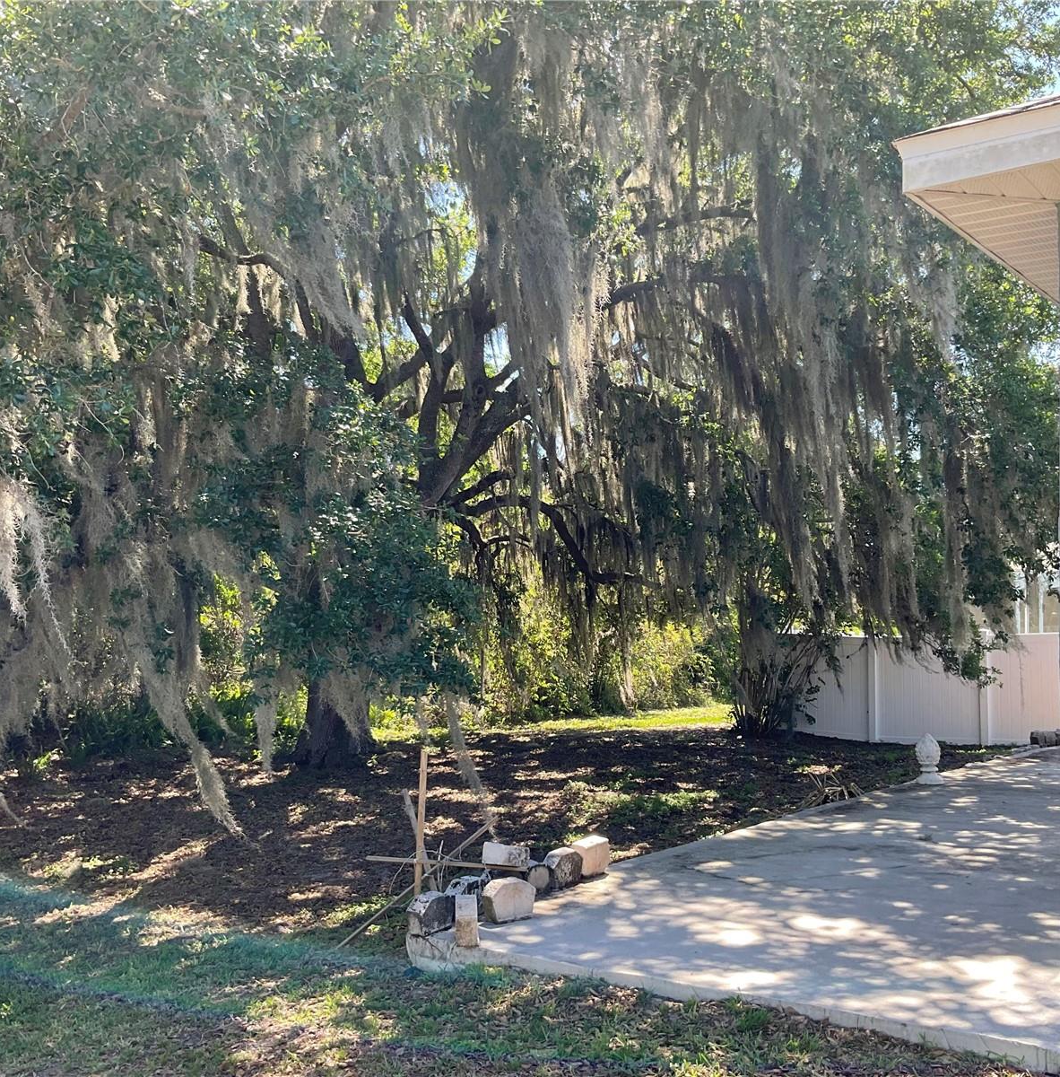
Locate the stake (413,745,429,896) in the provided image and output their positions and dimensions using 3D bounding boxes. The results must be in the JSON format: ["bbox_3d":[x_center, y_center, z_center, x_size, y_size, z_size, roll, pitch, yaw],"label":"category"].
[{"bbox_3d":[-0.535,1.428,5.900,0.036,0.820,0.030,2,-2,18],"label":"stake"}]

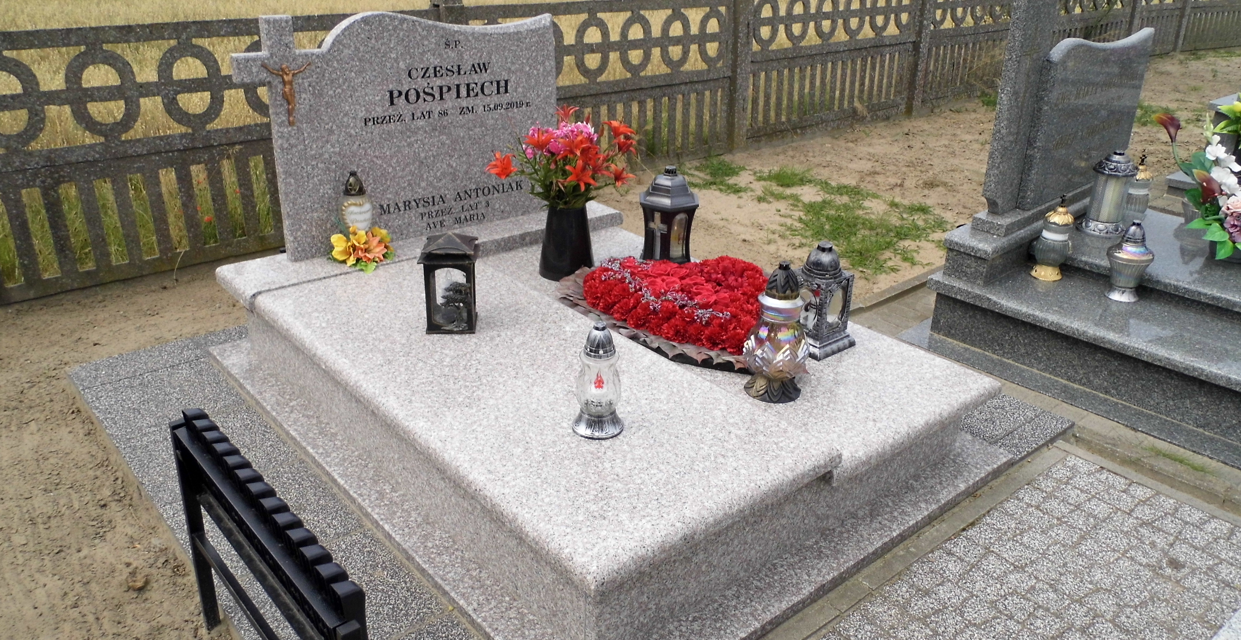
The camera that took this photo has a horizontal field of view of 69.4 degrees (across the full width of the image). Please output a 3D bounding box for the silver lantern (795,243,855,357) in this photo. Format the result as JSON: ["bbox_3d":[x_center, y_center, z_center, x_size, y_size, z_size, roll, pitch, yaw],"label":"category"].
[{"bbox_3d":[0.606,-0.076,2.709,0.175,0.326,0.175,-18,30,-36],"label":"silver lantern"}]

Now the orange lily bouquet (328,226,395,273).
[{"bbox_3d":[-0.926,-0.271,3.192,0.220,0.125,0.165,-11,27,-26],"label":"orange lily bouquet"}]

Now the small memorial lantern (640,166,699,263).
[{"bbox_3d":[0.182,-0.381,3.315,0.250,0.367,0.225,16,28,30],"label":"small memorial lantern"}]

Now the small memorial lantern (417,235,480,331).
[{"bbox_3d":[-0.510,-0.126,2.697,0.168,0.284,0.168,0,24,-3],"label":"small memorial lantern"}]

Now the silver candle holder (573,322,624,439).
[{"bbox_3d":[-0.050,0.137,2.150,0.126,0.273,0.126,1,24,-1],"label":"silver candle holder"}]

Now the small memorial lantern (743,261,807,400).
[{"bbox_3d":[0.430,0.023,2.419,0.178,0.372,0.178,6,24,10],"label":"small memorial lantern"}]

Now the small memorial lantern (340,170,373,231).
[{"bbox_3d":[-0.955,-0.377,3.210,0.117,0.302,0.115,-13,28,-29],"label":"small memorial lantern"}]

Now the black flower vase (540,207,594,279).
[{"bbox_3d":[-0.193,-0.295,3.241,0.203,0.252,0.203,0,24,-3],"label":"black flower vase"}]

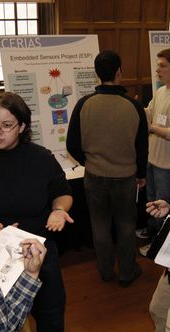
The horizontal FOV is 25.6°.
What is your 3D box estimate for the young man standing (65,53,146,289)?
[{"bbox_3d":[0.168,0.087,2.715,0.530,1.760,0.370,6,22,14],"label":"young man standing"}]

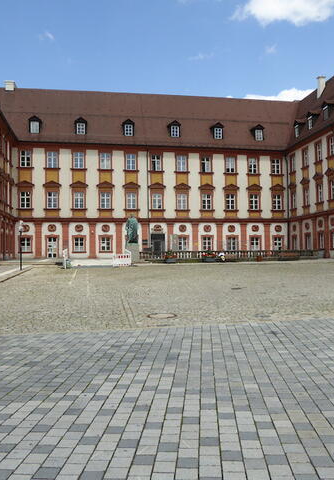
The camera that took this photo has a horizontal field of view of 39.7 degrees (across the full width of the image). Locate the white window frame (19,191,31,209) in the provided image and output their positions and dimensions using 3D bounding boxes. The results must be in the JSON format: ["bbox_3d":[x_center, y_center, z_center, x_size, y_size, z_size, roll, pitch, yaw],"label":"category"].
[{"bbox_3d":[-17.152,-4.821,56.266,1.250,2.060,0.180,0,-2,-10],"label":"white window frame"}]

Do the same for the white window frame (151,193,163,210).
[{"bbox_3d":[-1.237,-4.886,58.964,1.250,2.060,0.180,0,-2,-10],"label":"white window frame"}]

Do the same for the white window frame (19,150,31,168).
[{"bbox_3d":[-16.020,-9.199,52.590,1.218,1.906,0.150,0,-2,-10],"label":"white window frame"}]

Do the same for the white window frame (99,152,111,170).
[{"bbox_3d":[-7.653,-9.840,58.083,1.250,2.100,0.180,0,-2,-10],"label":"white window frame"}]

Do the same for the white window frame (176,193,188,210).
[{"bbox_3d":[1.973,-4.869,59.222,1.340,2.030,0.200,0,-2,-10],"label":"white window frame"}]

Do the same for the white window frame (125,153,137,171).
[{"bbox_3d":[-4.193,-9.215,54.674,1.261,1.950,0.150,0,-2,-10],"label":"white window frame"}]

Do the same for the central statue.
[{"bbox_3d":[-3.169,-0.996,42.758,1.150,2.680,1.000,0,-2,-10],"label":"central statue"}]

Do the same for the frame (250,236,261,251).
[{"bbox_3d":[10.878,0.549,57.005,1.199,1.710,0.150,0,-2,-10],"label":"frame"}]

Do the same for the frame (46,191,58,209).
[{"bbox_3d":[-13.276,-4.623,53.948,1.261,1.967,0.150,0,-2,-10],"label":"frame"}]

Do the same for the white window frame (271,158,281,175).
[{"bbox_3d":[14.537,-9.744,61.527,1.340,2.030,0.200,0,-2,-10],"label":"white window frame"}]

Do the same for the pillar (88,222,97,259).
[{"bbox_3d":[-9.199,0.086,57.069,0.920,4.500,0.300,0,-2,-10],"label":"pillar"}]

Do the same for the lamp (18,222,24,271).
[{"bbox_3d":[-9.789,0.371,31.087,0.420,3.340,0.500,0,-2,-17],"label":"lamp"}]

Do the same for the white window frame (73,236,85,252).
[{"bbox_3d":[-10.633,0.601,56.388,1.240,1.680,0.170,0,-2,-10],"label":"white window frame"}]

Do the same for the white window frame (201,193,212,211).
[{"bbox_3d":[5.197,-4.898,60.054,1.250,2.060,0.180,0,-2,-10],"label":"white window frame"}]

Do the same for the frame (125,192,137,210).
[{"bbox_3d":[-4.437,-4.879,58.421,1.250,2.060,0.180,0,-2,-10],"label":"frame"}]

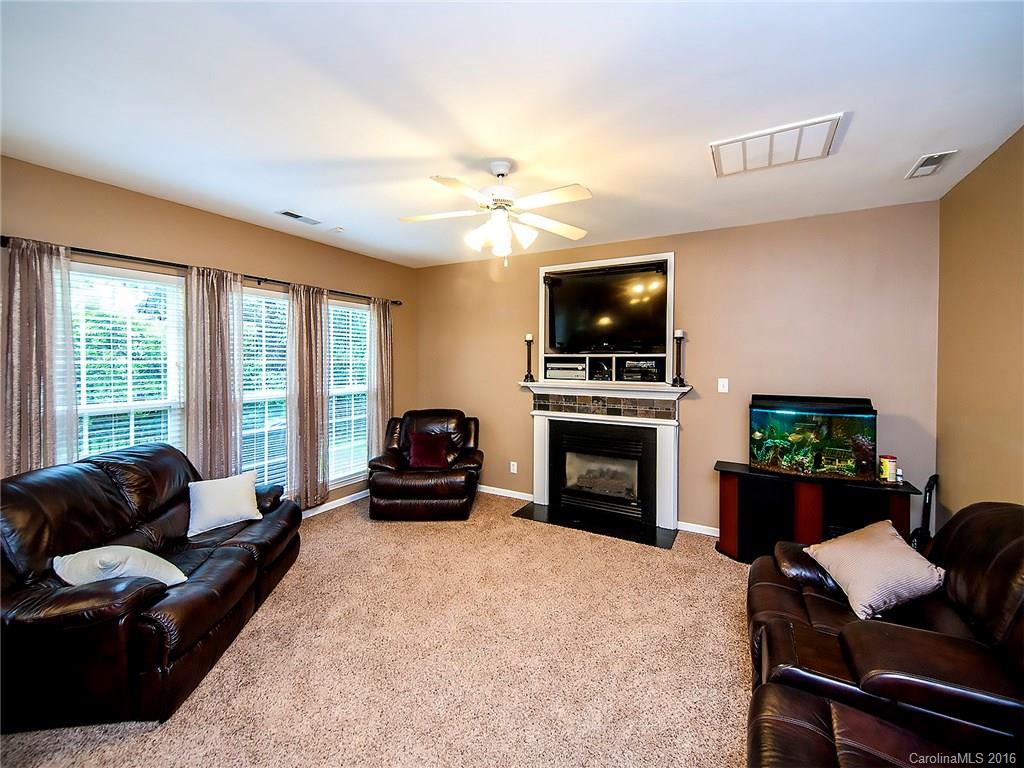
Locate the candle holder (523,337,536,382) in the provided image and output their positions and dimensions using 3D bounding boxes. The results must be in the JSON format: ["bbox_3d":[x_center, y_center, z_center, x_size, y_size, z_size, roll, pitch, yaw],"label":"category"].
[{"bbox_3d":[0.186,-0.270,4.326,0.115,0.494,0.115,2,4,29],"label":"candle holder"}]

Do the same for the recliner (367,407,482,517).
[{"bbox_3d":[-0.834,0.793,4.406,1.060,0.985,0.920,0,4,2],"label":"recliner"}]

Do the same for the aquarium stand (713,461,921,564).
[{"bbox_3d":[2.179,1.032,3.105,1.190,0.690,0.360,2,4,29],"label":"aquarium stand"}]

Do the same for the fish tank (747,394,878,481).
[{"bbox_3d":[2.211,0.380,3.111,0.735,0.590,0.320,2,4,29],"label":"fish tank"}]

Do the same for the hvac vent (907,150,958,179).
[{"bbox_3d":[2.343,-1.220,2.318,0.145,0.025,0.310,2,4,29],"label":"hvac vent"}]

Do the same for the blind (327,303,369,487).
[{"bbox_3d":[-1.736,0.071,4.463,0.060,1.866,0.690,2,4,29],"label":"blind"}]

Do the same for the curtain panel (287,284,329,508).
[{"bbox_3d":[-1.912,0.137,3.970,0.110,2.106,0.390,2,4,29],"label":"curtain panel"}]

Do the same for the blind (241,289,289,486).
[{"bbox_3d":[-2.189,0.120,3.658,0.060,1.866,0.690,2,4,29],"label":"blind"}]

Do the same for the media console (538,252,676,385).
[{"bbox_3d":[0.937,-0.602,4.142,1.322,1.189,0.320,2,4,29],"label":"media console"}]

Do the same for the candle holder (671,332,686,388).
[{"bbox_3d":[1.457,-0.223,3.614,0.115,0.487,0.115,2,4,29],"label":"candle holder"}]

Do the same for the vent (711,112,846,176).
[{"bbox_3d":[1.353,-1.217,2.160,0.540,0.030,0.460,2,4,29],"label":"vent"}]

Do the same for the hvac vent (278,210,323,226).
[{"bbox_3d":[-1.703,-1.334,3.344,0.140,0.020,0.310,2,4,29],"label":"hvac vent"}]

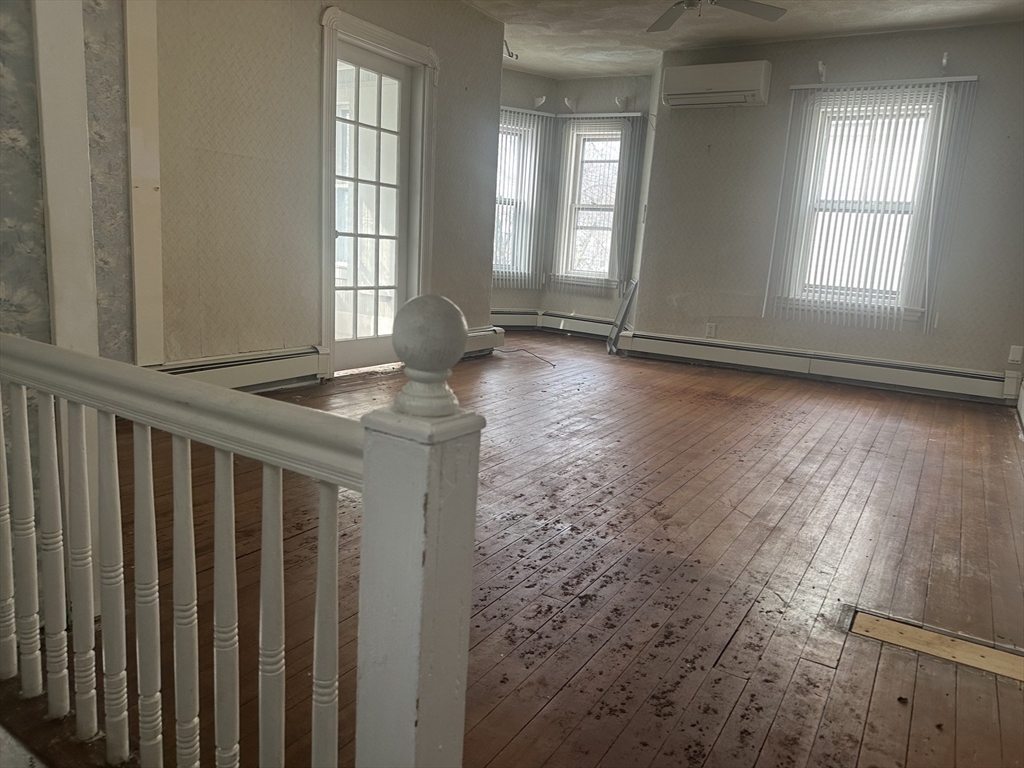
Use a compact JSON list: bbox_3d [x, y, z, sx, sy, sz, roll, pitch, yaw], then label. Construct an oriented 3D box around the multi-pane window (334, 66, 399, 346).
[{"bbox_3d":[-0.981,-1.169,4.745,0.040,1.733,0.566,10,13,31],"label":"multi-pane window"}]

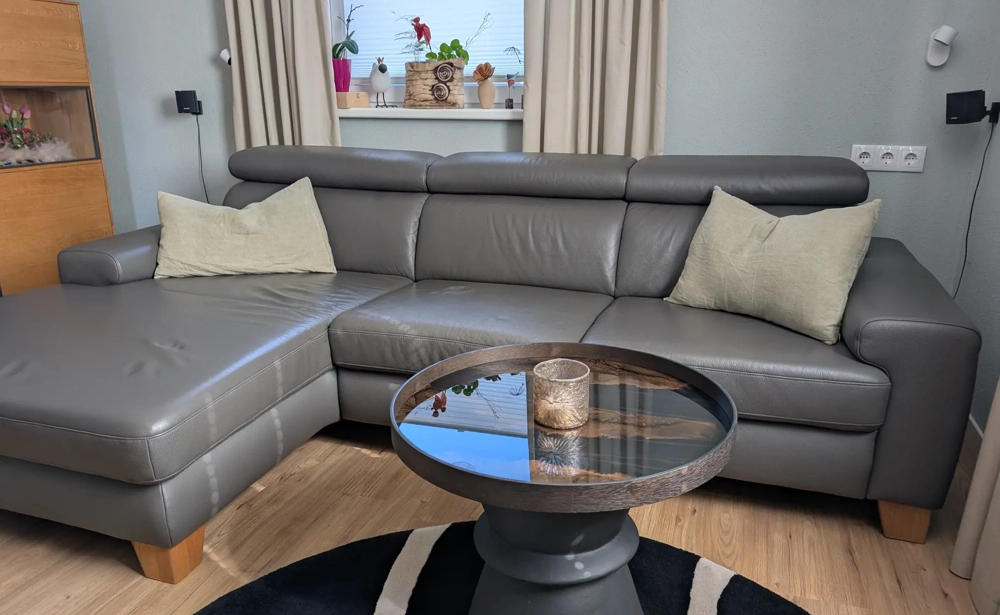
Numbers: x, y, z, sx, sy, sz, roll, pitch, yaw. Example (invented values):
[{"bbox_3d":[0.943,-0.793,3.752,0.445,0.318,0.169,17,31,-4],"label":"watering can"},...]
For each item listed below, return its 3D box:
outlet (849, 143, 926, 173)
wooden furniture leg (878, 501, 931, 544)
[{"bbox_3d":[1.324,-0.508,2.370,0.223,0.083,0.015,5,18,17],"label":"outlet"},{"bbox_3d":[1.021,0.522,1.787,0.118,0.100,0.110,5,18,17],"label":"wooden furniture leg"}]

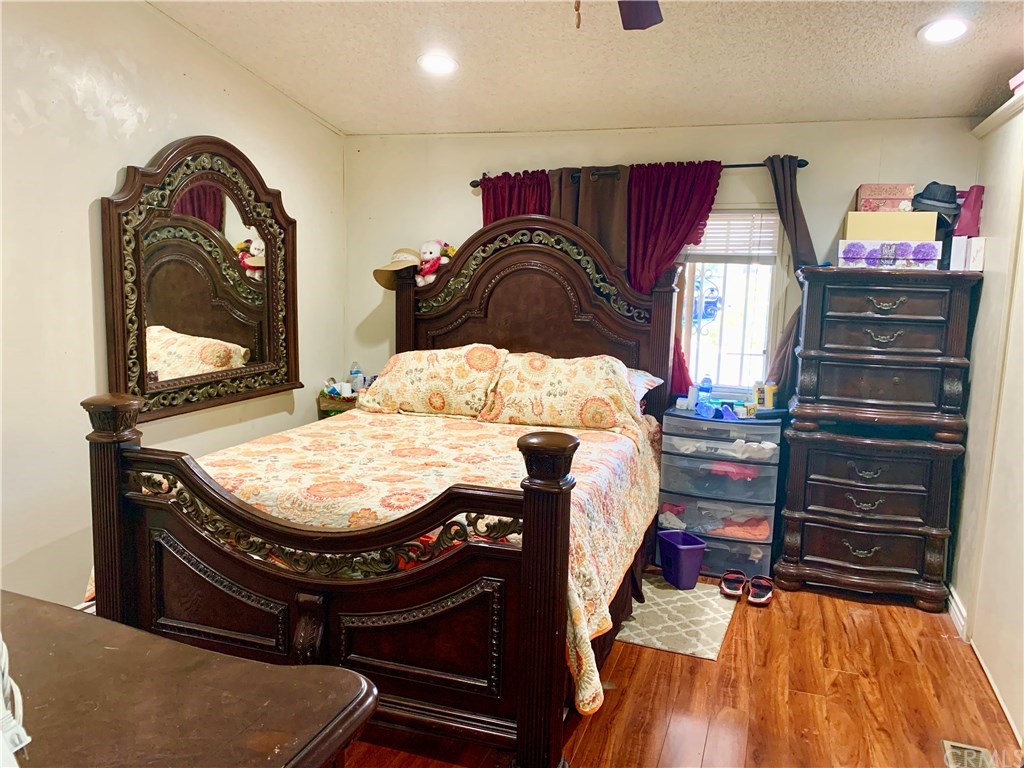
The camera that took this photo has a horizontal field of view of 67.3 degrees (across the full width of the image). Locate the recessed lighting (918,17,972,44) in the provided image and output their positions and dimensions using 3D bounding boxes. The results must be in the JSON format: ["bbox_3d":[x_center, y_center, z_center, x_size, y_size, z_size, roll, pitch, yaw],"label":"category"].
[{"bbox_3d":[1.708,-1.391,3.030,0.190,0.030,0.190,4,-2,19],"label":"recessed lighting"}]

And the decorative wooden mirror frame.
[{"bbox_3d":[-1.468,-0.545,3.829,0.075,1.320,1.300,4,9,19],"label":"decorative wooden mirror frame"}]

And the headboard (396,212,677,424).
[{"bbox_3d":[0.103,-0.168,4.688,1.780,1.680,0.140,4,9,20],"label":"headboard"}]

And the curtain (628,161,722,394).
[{"bbox_3d":[0.895,-0.570,4.392,0.510,1.360,0.110,4,9,20],"label":"curtain"}]

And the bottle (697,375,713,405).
[{"bbox_3d":[1.020,0.035,4.048,0.064,0.175,0.064,4,9,20],"label":"bottle"}]

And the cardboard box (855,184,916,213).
[{"bbox_3d":[1.771,-0.869,3.667,0.220,0.135,0.260,4,9,20],"label":"cardboard box"}]

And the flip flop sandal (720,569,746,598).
[{"bbox_3d":[1.076,0.944,3.709,0.107,0.075,0.260,4,9,19],"label":"flip flop sandal"}]

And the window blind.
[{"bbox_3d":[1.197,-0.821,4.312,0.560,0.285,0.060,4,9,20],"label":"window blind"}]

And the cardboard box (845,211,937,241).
[{"bbox_3d":[1.762,-0.727,3.610,0.365,0.130,0.290,4,9,20],"label":"cardboard box"}]

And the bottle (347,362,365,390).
[{"bbox_3d":[-0.983,-0.042,4.850,0.067,0.200,0.067,4,9,20],"label":"bottle"}]

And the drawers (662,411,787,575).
[{"bbox_3d":[1.070,0.537,3.971,0.565,0.815,0.390,4,9,20],"label":"drawers"}]

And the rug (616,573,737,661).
[{"bbox_3d":[0.715,1.006,3.432,0.510,0.010,0.758,5,9,22],"label":"rug"}]

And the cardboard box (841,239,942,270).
[{"bbox_3d":[1.717,-0.586,3.549,0.410,0.128,0.300,4,9,19],"label":"cardboard box"}]

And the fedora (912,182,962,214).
[{"bbox_3d":[1.955,-0.848,3.539,0.205,0.130,0.235,9,11,42],"label":"fedora"}]

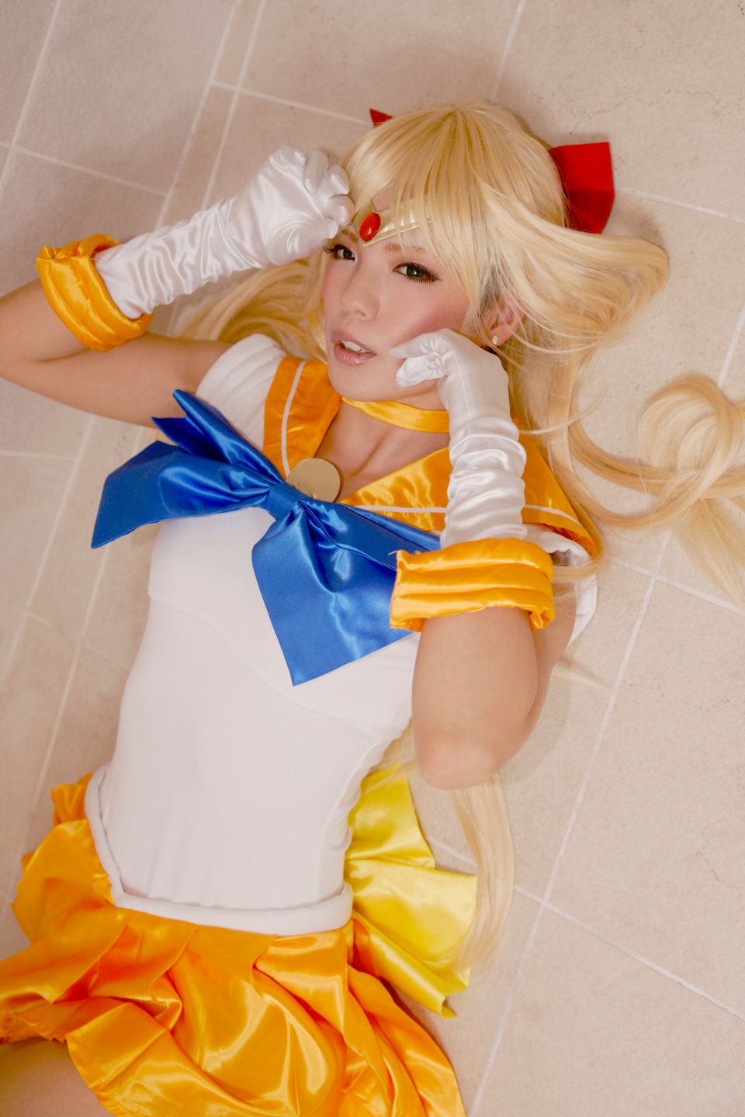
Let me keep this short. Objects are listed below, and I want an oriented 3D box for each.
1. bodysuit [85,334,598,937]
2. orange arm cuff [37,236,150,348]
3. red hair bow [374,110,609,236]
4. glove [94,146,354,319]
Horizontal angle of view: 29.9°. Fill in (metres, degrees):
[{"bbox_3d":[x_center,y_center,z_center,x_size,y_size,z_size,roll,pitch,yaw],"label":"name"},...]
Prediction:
[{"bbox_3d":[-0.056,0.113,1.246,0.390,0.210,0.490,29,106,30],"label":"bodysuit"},{"bbox_3d":[-0.245,-0.232,1.225,0.060,0.100,0.102,-16,81,18],"label":"orange arm cuff"},{"bbox_3d":[0.099,-0.338,1.214,0.235,0.055,0.095,19,101,32],"label":"red hair bow"},{"bbox_3d":[-0.130,-0.274,1.175,0.240,0.085,0.090,-15,105,20],"label":"glove"}]

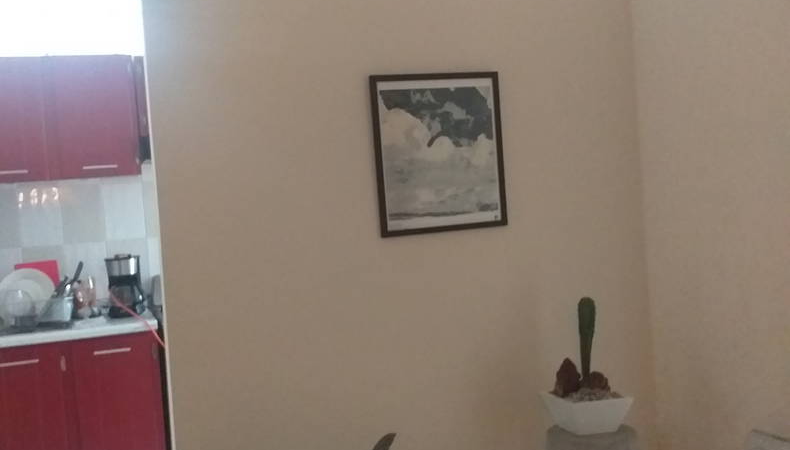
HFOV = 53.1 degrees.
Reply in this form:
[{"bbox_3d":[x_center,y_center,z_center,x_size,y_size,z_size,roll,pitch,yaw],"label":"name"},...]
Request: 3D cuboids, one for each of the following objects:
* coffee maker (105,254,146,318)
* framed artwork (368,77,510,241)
[{"bbox_3d":[-1.327,0.296,3.906,0.169,0.298,0.210,-4,1,-12],"label":"coffee maker"},{"bbox_3d":[0.153,-0.244,2.697,0.455,0.532,0.022,-5,2,-17],"label":"framed artwork"}]

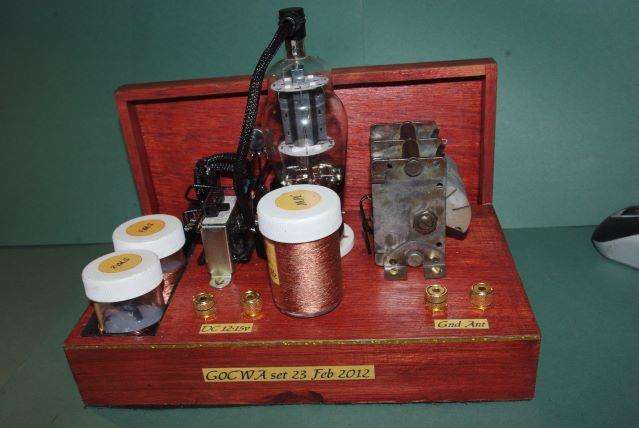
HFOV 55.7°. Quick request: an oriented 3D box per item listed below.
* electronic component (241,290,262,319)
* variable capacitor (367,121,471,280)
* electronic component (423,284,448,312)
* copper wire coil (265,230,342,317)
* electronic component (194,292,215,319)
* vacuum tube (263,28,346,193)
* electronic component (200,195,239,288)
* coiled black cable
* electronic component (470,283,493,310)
[{"bbox_3d":[-0.037,0.050,0.333,0.011,0.011,0.011,-3,28,6],"label":"electronic component"},{"bbox_3d":[0.059,-0.010,0.362,0.060,0.070,0.069,-3,28,6],"label":"variable capacitor"},{"bbox_3d":[0.062,0.045,0.322,0.011,0.011,0.011,-3,28,6],"label":"electronic component"},{"bbox_3d":[-0.008,0.025,0.333,0.040,0.048,0.040,-5,28,3],"label":"copper wire coil"},{"bbox_3d":[-0.063,0.051,0.336,0.011,0.011,0.011,-3,28,6],"label":"electronic component"},{"bbox_3d":[-0.008,-0.043,0.360,0.050,0.138,0.050,-3,28,6],"label":"vacuum tube"},{"bbox_3d":[-0.058,0.017,0.370,0.015,0.038,0.047,-3,28,6],"label":"electronic component"},{"bbox_3d":[-0.031,-0.048,0.356,0.049,0.131,0.021,-3,28,6],"label":"coiled black cable"},{"bbox_3d":[0.085,0.044,0.319,0.011,0.011,0.011,-3,28,6],"label":"electronic component"}]

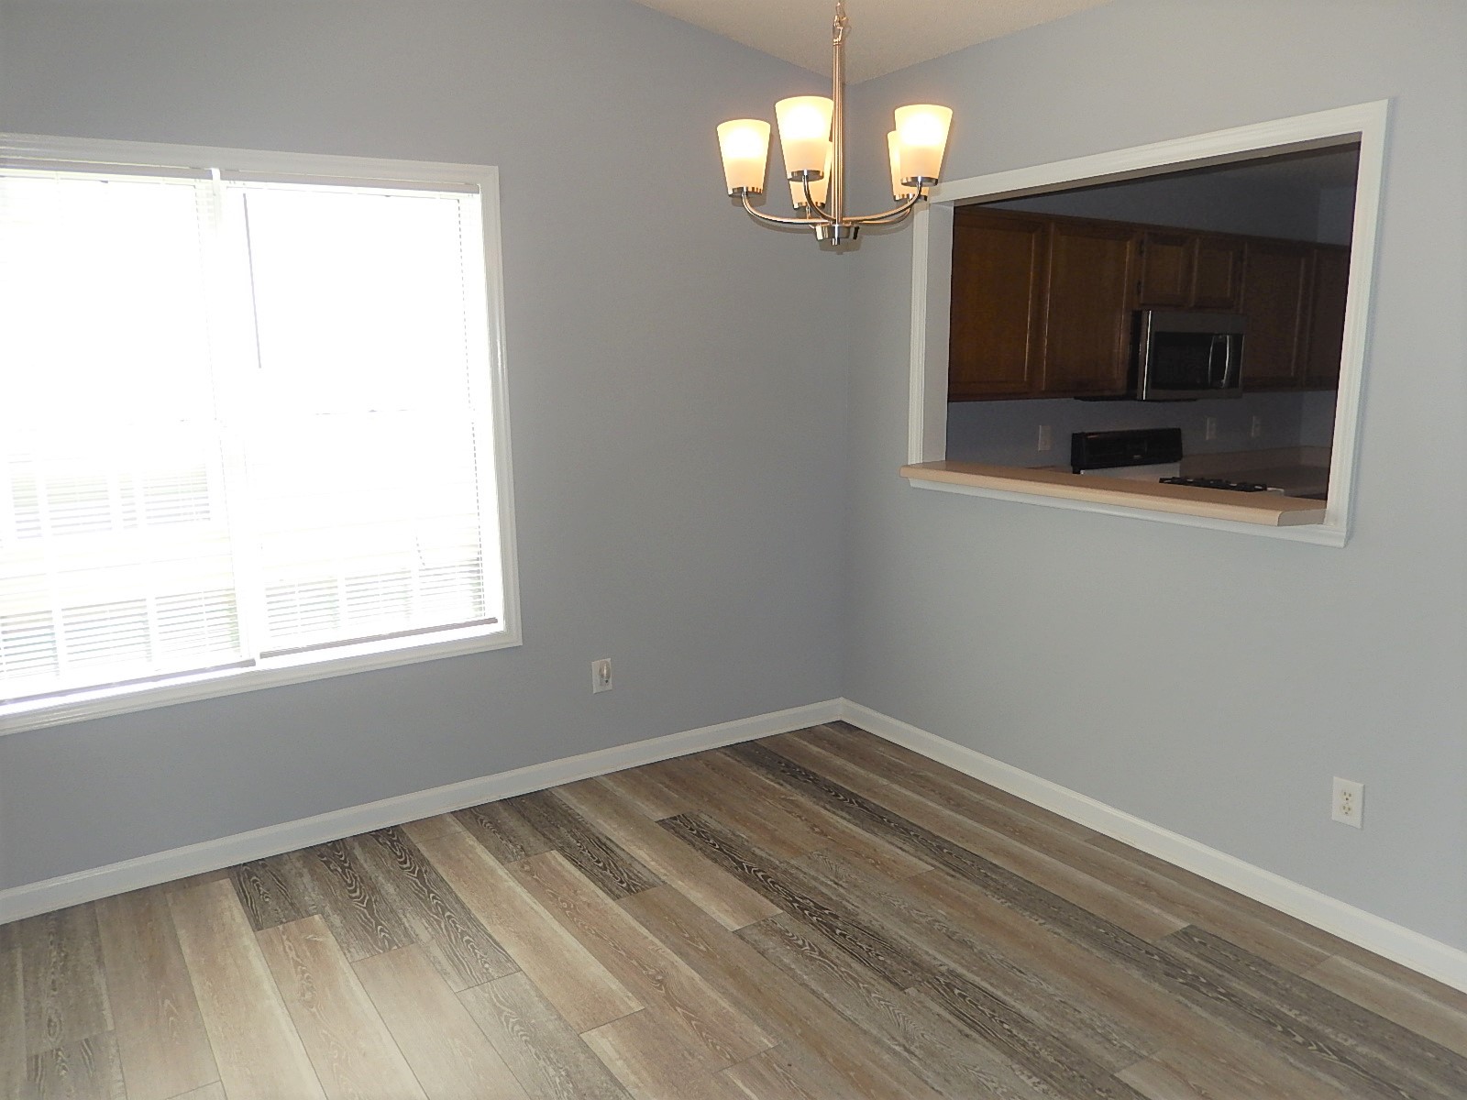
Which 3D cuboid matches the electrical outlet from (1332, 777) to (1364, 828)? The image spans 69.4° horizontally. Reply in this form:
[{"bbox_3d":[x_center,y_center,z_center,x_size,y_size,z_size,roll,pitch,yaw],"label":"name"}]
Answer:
[{"bbox_3d":[1.635,0.673,2.823,0.008,0.119,0.077,-7,12,-33],"label":"electrical outlet"}]

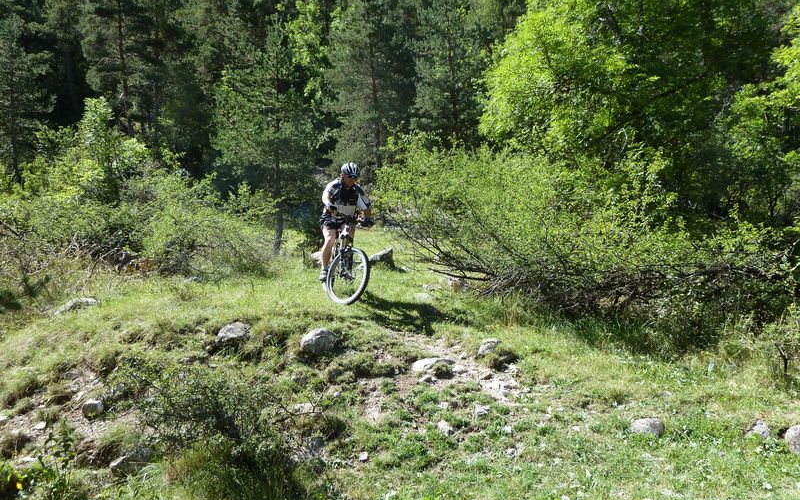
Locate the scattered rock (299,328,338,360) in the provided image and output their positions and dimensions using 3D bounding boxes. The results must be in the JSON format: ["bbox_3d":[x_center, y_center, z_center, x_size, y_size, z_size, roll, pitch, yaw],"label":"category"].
[{"bbox_3d":[-0.757,0.864,5.400,0.340,0.240,0.280,-3,3,0],"label":"scattered rock"}]

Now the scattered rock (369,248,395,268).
[{"bbox_3d":[-0.317,0.155,9.400,0.480,0.330,0.380,-3,3,0],"label":"scattered rock"}]

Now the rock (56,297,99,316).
[{"bbox_3d":[-3.751,0.655,6.700,0.500,0.200,0.340,-4,4,-24],"label":"rock"}]

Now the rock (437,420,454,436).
[{"bbox_3d":[0.287,1.131,3.650,0.105,0.090,0.090,-1,6,0],"label":"rock"}]

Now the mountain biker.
[{"bbox_3d":[-0.674,-0.340,7.150,0.620,1.460,0.750,-4,4,-22],"label":"mountain biker"}]

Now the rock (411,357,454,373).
[{"bbox_3d":[0.262,0.921,4.650,0.330,0.110,0.220,-1,6,0],"label":"rock"}]

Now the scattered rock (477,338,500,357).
[{"bbox_3d":[0.819,0.903,5.350,0.210,0.160,0.180,-3,3,0],"label":"scattered rock"}]

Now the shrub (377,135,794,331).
[{"bbox_3d":[1.950,-0.220,6.900,4.400,2.150,2.500,-1,6,0],"label":"shrub"}]

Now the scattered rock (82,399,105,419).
[{"bbox_3d":[-2.334,1.207,4.400,0.150,0.130,0.130,-1,6,0],"label":"scattered rock"}]

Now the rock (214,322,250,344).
[{"bbox_3d":[-1.594,0.795,5.500,0.310,0.180,0.230,-1,6,0],"label":"rock"}]

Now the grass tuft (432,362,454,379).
[{"bbox_3d":[0.388,1.074,5.150,0.190,0.130,0.170,-2,1,0],"label":"grass tuft"}]

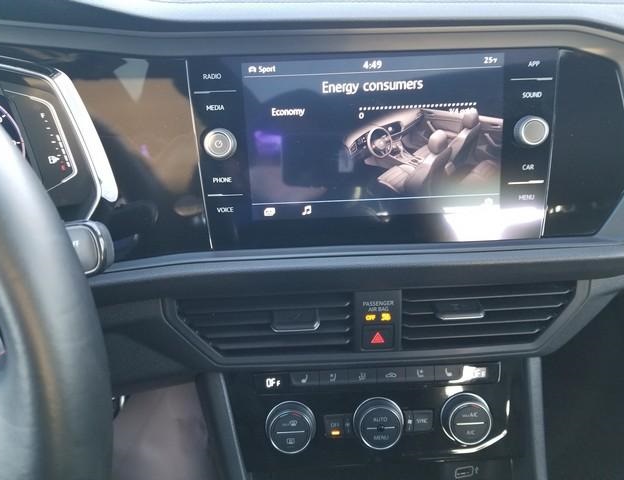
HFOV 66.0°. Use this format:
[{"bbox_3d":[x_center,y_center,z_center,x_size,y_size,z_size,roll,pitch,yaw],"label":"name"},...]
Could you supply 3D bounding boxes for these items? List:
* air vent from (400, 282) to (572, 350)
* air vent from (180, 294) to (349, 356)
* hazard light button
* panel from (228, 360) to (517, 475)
[{"bbox_3d":[0.120,0.049,0.343,0.122,0.041,0.030,-2,8,-3],"label":"air vent"},{"bbox_3d":[-0.032,0.055,0.340,0.122,0.039,0.030,-2,8,-1],"label":"air vent"},{"bbox_3d":[0.046,0.067,0.336,0.021,0.017,0.010,-2,8,-2],"label":"hazard light button"},{"bbox_3d":[0.043,0.123,0.340,0.200,0.071,0.025,-2,2,-1],"label":"panel"}]

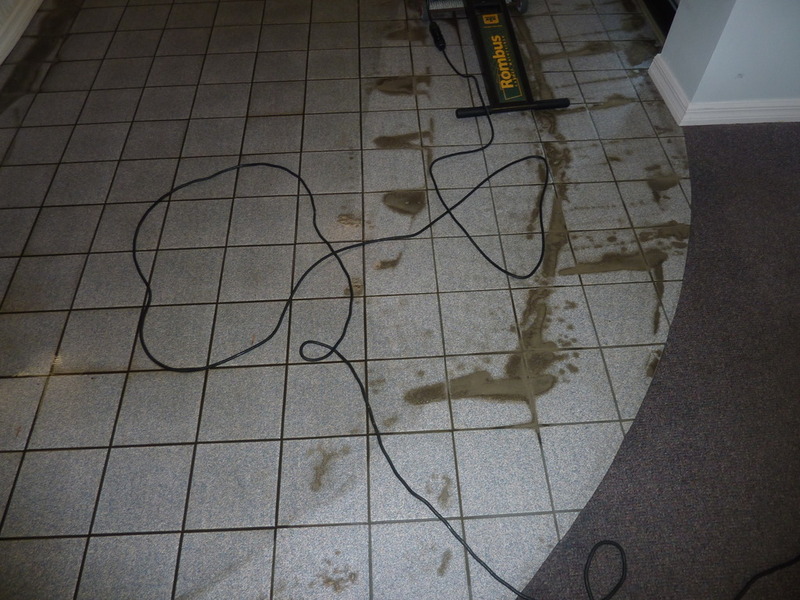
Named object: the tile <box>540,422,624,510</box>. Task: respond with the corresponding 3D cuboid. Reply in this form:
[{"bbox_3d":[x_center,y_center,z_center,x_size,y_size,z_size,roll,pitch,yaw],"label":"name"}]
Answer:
[{"bbox_3d":[0.441,0.385,1.347,0.200,0.009,0.200,-3,55,-1],"label":"tile"}]

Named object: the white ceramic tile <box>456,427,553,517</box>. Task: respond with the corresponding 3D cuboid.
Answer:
[{"bbox_3d":[0.236,0.396,1.344,0.200,0.009,0.200,-3,55,-1],"label":"white ceramic tile"}]

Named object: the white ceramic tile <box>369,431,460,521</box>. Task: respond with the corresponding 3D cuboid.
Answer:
[{"bbox_3d":[0.030,0.406,1.341,0.200,0.009,0.200,-3,55,-1],"label":"white ceramic tile"}]

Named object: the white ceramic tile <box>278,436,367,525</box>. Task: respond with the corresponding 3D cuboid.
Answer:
[{"bbox_3d":[-0.176,0.417,1.338,0.200,0.009,0.200,-3,55,-1],"label":"white ceramic tile"}]

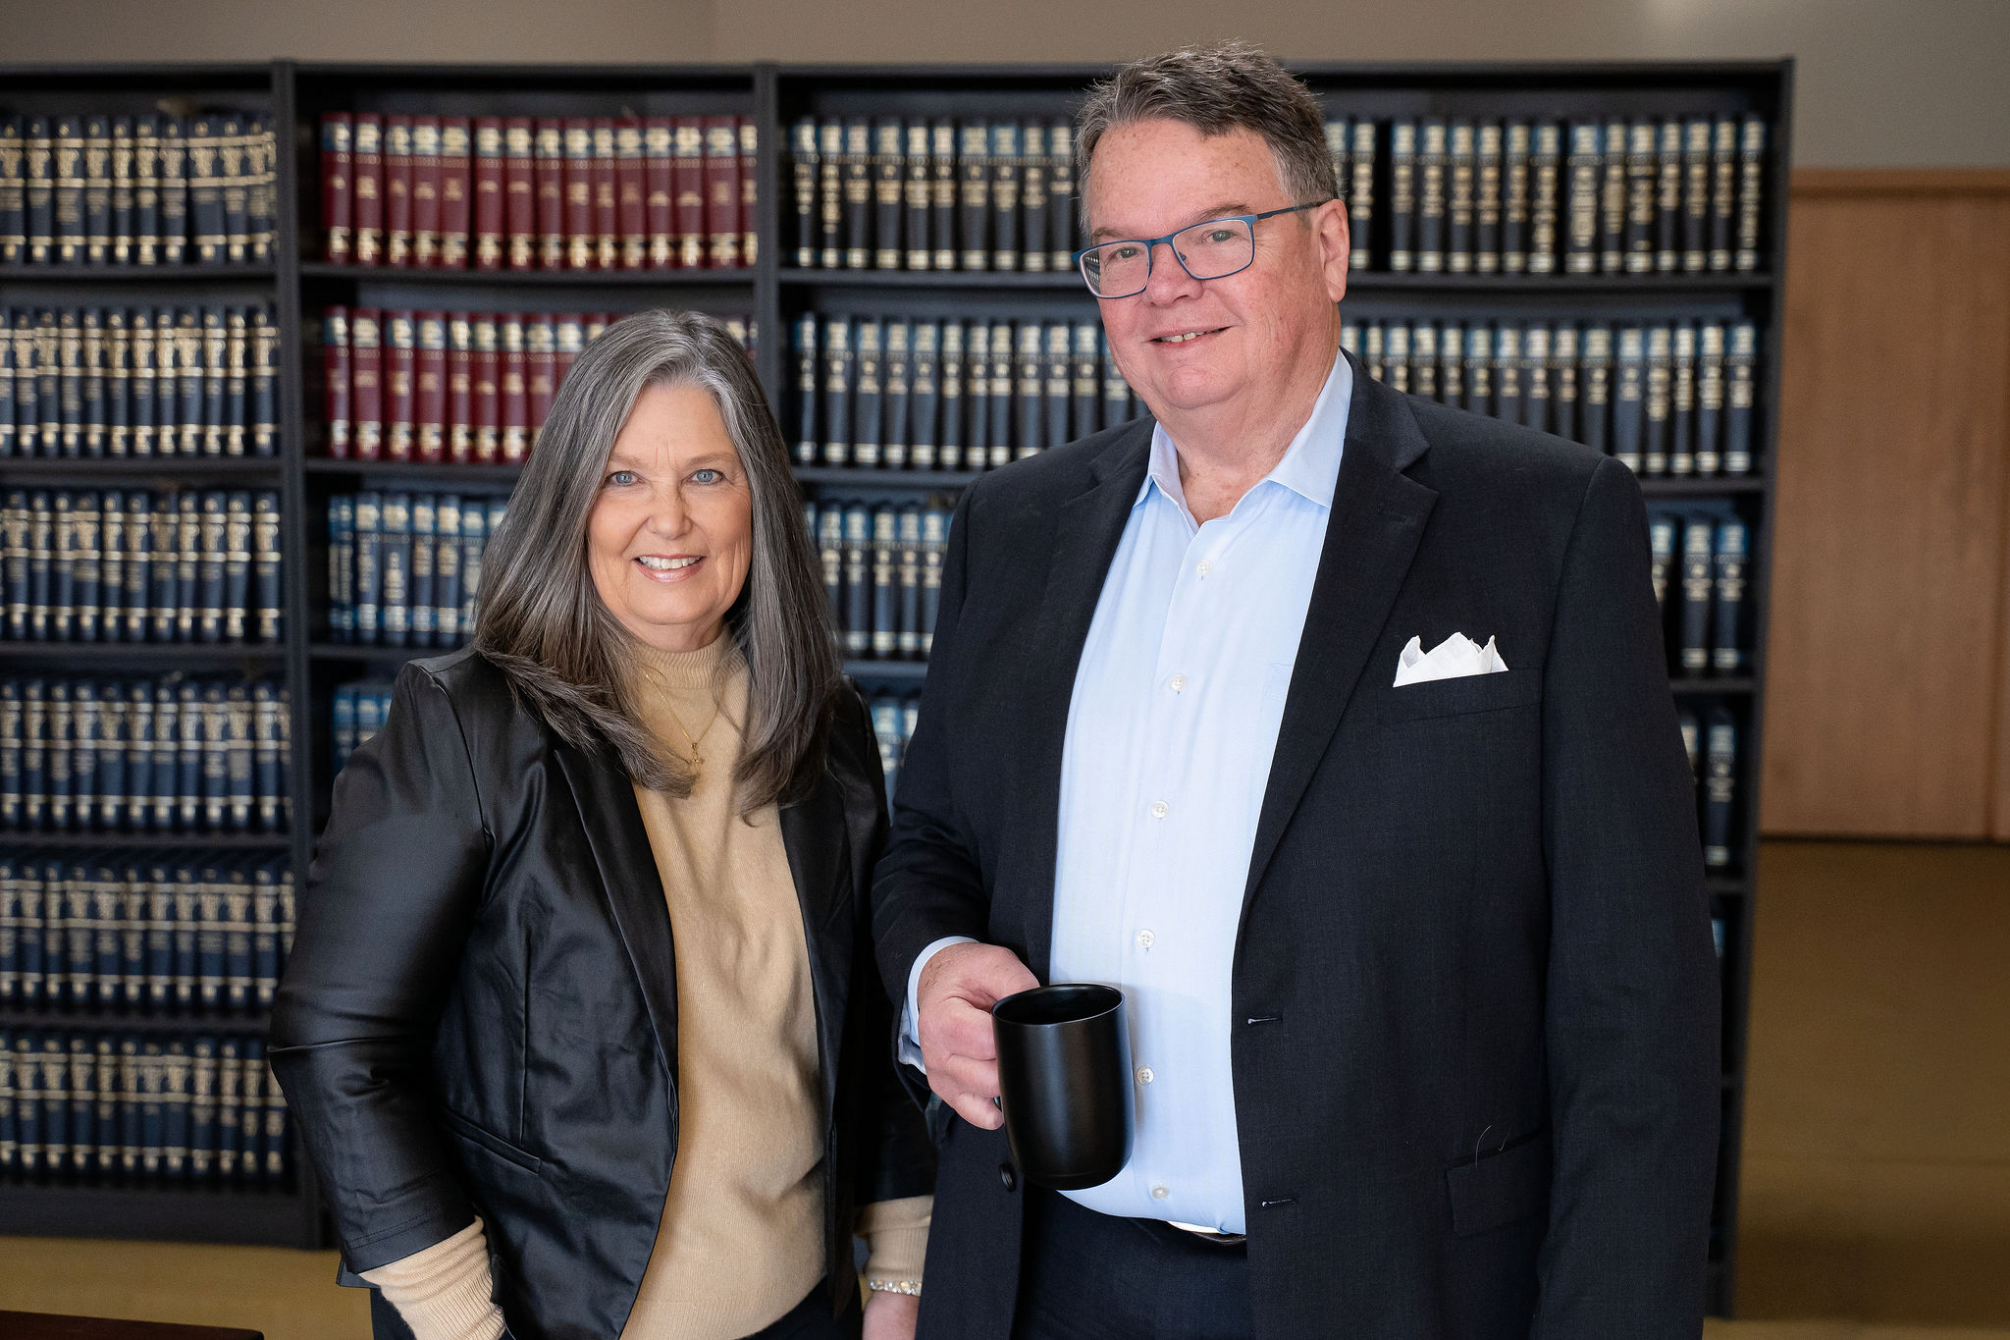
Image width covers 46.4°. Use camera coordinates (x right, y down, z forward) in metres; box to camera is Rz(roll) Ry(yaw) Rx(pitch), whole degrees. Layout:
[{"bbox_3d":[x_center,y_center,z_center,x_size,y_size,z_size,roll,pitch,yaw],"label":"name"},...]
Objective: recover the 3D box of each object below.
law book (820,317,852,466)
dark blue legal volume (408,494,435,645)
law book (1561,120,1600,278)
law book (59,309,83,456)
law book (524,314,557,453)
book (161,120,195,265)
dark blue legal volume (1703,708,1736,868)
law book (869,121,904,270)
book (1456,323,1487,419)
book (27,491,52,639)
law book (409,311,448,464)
[{"bbox_3d":[-0.273,-0.477,4.020,0.045,0.253,0.175,1,7,5],"label":"law book"},{"bbox_3d":[-0.995,-0.182,4.127,0.045,0.262,0.175,1,7,5],"label":"dark blue legal volume"},{"bbox_3d":[0.925,-0.760,3.817,0.051,0.245,0.185,1,7,5],"label":"law book"},{"bbox_3d":[-1.608,-0.508,4.147,0.045,0.254,0.175,1,7,5],"label":"law book"},{"bbox_3d":[-0.769,-0.486,4.020,0.047,0.249,0.170,1,7,5],"label":"law book"},{"bbox_3d":[-1.388,-0.815,4.038,0.052,0.254,0.178,1,7,6],"label":"book"},{"bbox_3d":[1.173,0.185,3.909,0.047,0.259,0.185,1,7,5],"label":"dark blue legal volume"},{"bbox_3d":[-0.187,-0.797,3.973,0.050,0.245,0.175,1,7,5],"label":"law book"},{"bbox_3d":[0.763,-0.450,3.867,0.046,0.254,0.178,1,7,6],"label":"book"},{"bbox_3d":[-1.659,-0.194,4.139,0.046,0.254,0.178,1,7,6],"label":"book"},{"bbox_3d":[-0.963,-0.484,4.046,0.053,0.254,0.170,1,7,6],"label":"law book"}]

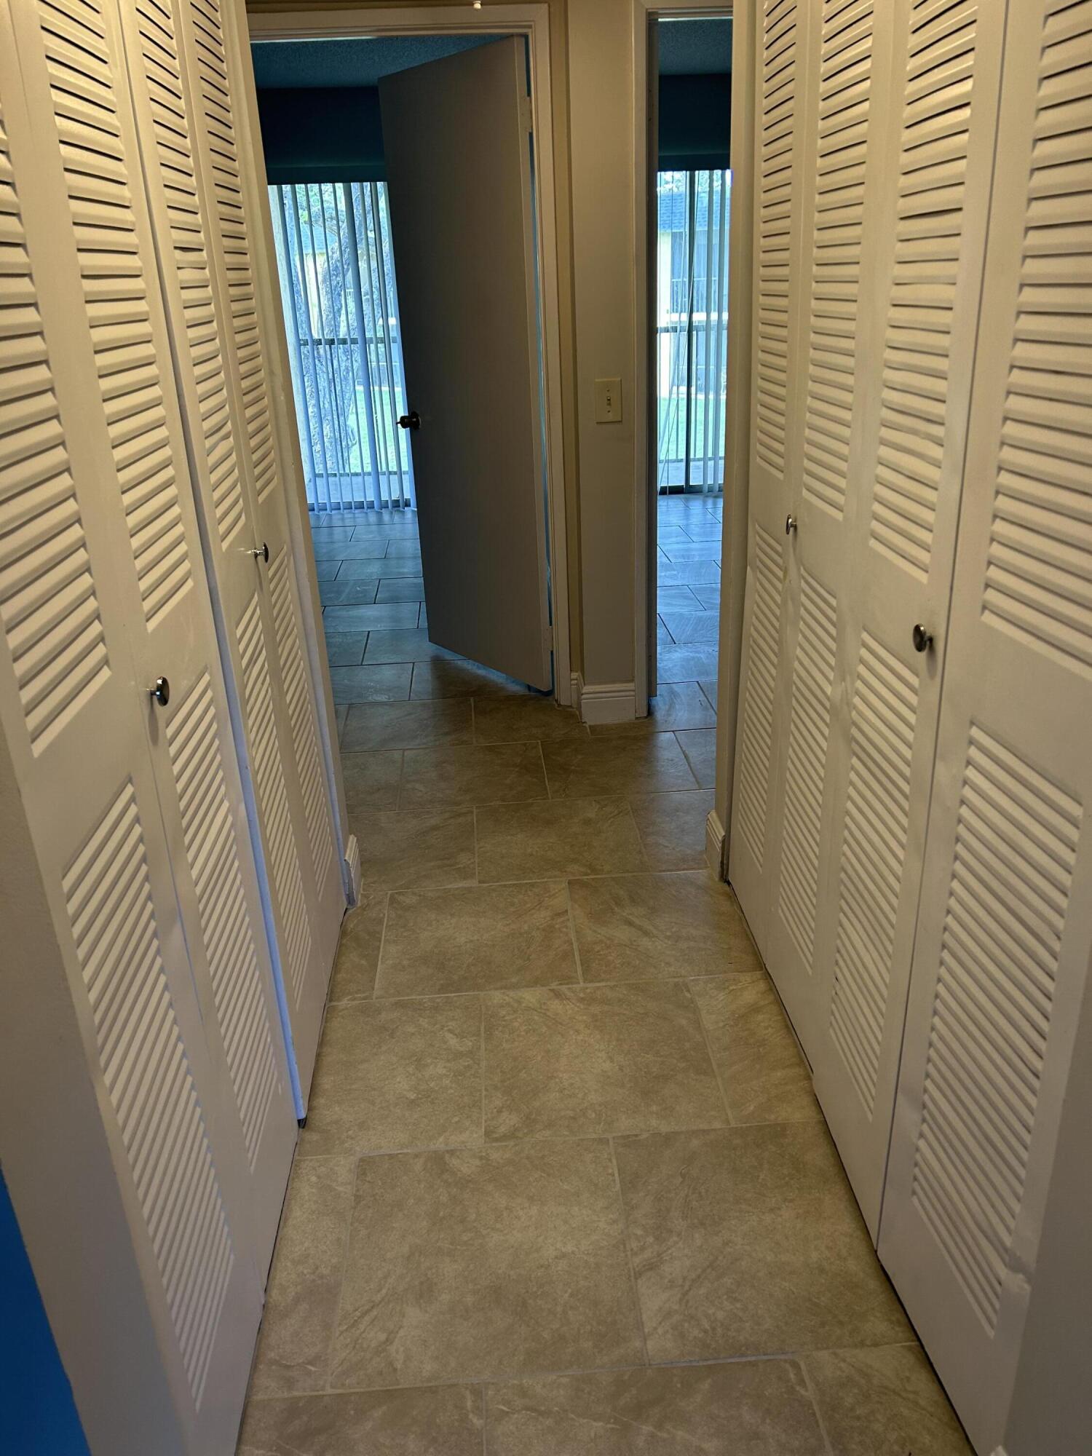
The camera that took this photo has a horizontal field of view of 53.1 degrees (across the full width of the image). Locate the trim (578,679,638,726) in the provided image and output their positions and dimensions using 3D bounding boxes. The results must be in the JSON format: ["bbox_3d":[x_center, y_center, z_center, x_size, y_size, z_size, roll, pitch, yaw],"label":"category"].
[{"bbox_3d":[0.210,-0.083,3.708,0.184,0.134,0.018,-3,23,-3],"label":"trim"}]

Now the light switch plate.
[{"bbox_3d":[0.193,-0.995,3.329,0.081,0.125,0.012,-3,23,-3],"label":"light switch plate"}]

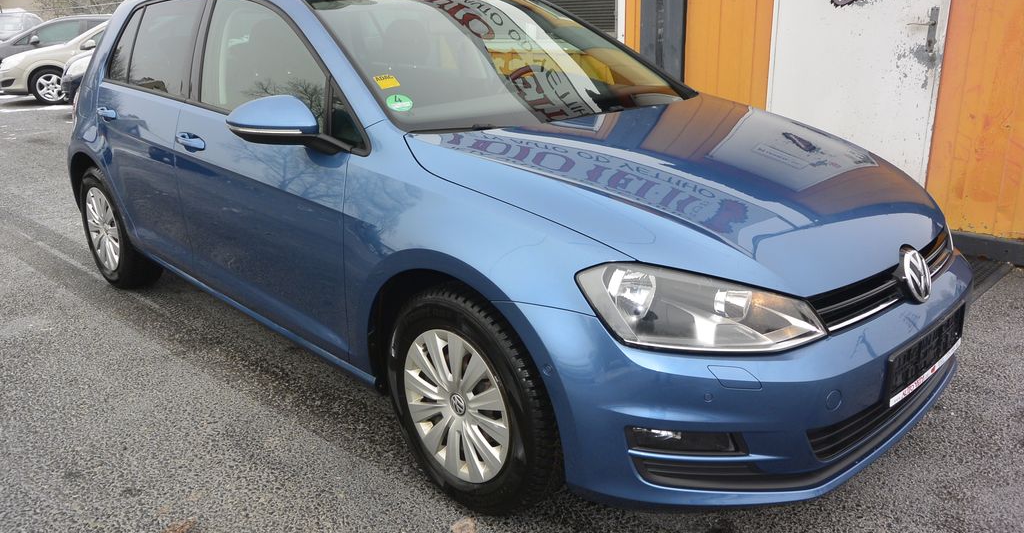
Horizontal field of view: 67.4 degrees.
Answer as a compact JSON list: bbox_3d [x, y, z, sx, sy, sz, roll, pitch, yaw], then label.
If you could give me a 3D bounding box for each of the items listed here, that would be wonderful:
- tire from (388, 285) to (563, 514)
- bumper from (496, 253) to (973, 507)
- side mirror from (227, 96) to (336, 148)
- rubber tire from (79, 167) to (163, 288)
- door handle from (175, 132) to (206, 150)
[{"bbox_3d":[-0.091,0.345,2.024,0.205,0.625,0.630,-17,24,-42],"label":"tire"},{"bbox_3d":[0.819,0.172,2.147,1.780,0.490,0.670,-17,24,-42],"label":"bumper"},{"bbox_3d":[-0.664,-0.407,2.175,0.230,0.160,0.200,-17,24,-42],"label":"side mirror"},{"bbox_3d":[-1.944,-0.203,3.813,0.205,0.625,0.630,-17,24,-42],"label":"rubber tire"},{"bbox_3d":[-1.130,-0.434,2.686,0.050,0.050,0.215,-17,24,-42],"label":"door handle"}]

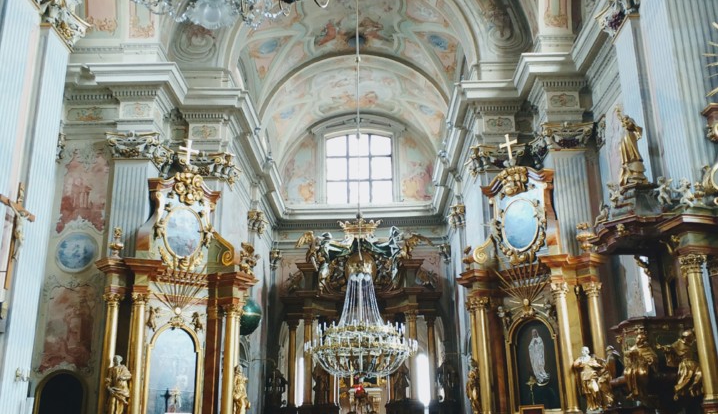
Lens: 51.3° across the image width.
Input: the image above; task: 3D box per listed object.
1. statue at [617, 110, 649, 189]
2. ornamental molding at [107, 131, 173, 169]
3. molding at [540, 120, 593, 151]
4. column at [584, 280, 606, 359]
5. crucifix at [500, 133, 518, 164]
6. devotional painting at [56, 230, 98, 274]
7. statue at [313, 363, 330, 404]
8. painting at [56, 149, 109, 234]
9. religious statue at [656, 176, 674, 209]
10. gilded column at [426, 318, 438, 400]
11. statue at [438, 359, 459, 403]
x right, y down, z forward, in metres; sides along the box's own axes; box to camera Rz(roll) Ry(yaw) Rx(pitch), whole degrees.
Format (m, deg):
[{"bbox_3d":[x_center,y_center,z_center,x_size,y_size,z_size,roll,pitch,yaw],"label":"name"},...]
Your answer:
[{"bbox_3d":[5.777,-1.293,16.030,0.550,1.820,0.560,12,-22,-34],"label":"statue"},{"bbox_3d":[-7.442,-1.845,25.354,1.714,0.830,1.575,-1,-18,1],"label":"ornamental molding"},{"bbox_3d":[7.048,-2.379,25.319,1.780,0.950,0.550,-1,-18,0],"label":"molding"},{"bbox_3d":[7.168,4.072,22.034,0.500,3.850,0.500,-16,-23,38],"label":"column"},{"bbox_3d":[4.935,-1.921,24.529,0.110,0.954,0.620,16,-24,-41],"label":"crucifix"},{"bbox_3d":[-9.253,1.497,24.545,1.420,1.410,0.100,-1,-18,0],"label":"devotional painting"},{"bbox_3d":[-1.780,8.369,35.491,0.800,1.950,0.650,-1,-18,0],"label":"statue"},{"bbox_3d":[-9.008,-0.527,24.288,1.420,2.834,0.080,-1,-18,1],"label":"painting"},{"bbox_3d":[5.587,-0.264,13.635,0.300,0.598,0.260,-7,-19,18],"label":"religious statue"},{"bbox_3d":[3.554,7.197,36.059,0.500,3.949,0.500,-1,-18,1],"label":"gilded column"},{"bbox_3d":[4.174,8.062,34.791,1.050,1.864,0.750,-4,-18,9],"label":"statue"}]

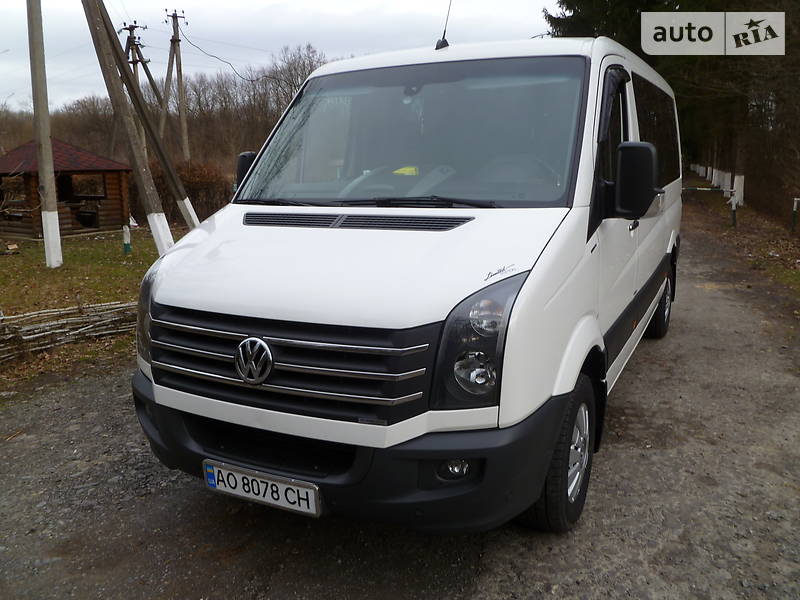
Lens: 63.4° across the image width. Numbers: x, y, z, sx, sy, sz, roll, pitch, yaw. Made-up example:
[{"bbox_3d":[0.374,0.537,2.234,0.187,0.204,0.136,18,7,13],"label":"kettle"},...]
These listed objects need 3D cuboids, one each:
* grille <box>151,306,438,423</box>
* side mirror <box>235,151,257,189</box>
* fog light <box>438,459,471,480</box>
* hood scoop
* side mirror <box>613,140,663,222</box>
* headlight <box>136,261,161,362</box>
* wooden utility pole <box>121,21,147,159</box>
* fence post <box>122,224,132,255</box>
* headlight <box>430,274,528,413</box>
[{"bbox_3d":[-0.489,0.204,2.373,1.340,0.335,0.160,5,12,27],"label":"grille"},{"bbox_3d":[-0.888,-0.690,3.834,0.190,0.340,0.165,5,12,27],"label":"side mirror"},{"bbox_3d":[0.181,0.561,2.150,0.105,0.085,0.075,5,12,27],"label":"fog light"},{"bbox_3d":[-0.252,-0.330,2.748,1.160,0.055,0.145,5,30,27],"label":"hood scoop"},{"bbox_3d":[1.039,-0.522,2.836,0.190,0.340,0.165,5,12,27],"label":"side mirror"},{"bbox_3d":[-1.074,0.031,2.874,0.250,0.435,0.340,5,12,27],"label":"headlight"},{"bbox_3d":[-11.518,-7.962,28.781,1.100,8.240,0.400,-5,12,-20],"label":"wooden utility pole"},{"bbox_3d":[-5.806,-1.283,13.713,0.130,0.620,0.130,-1,11,0],"label":"fence post"},{"bbox_3d":[0.271,0.140,2.175,0.250,0.435,0.340,5,12,27],"label":"headlight"}]

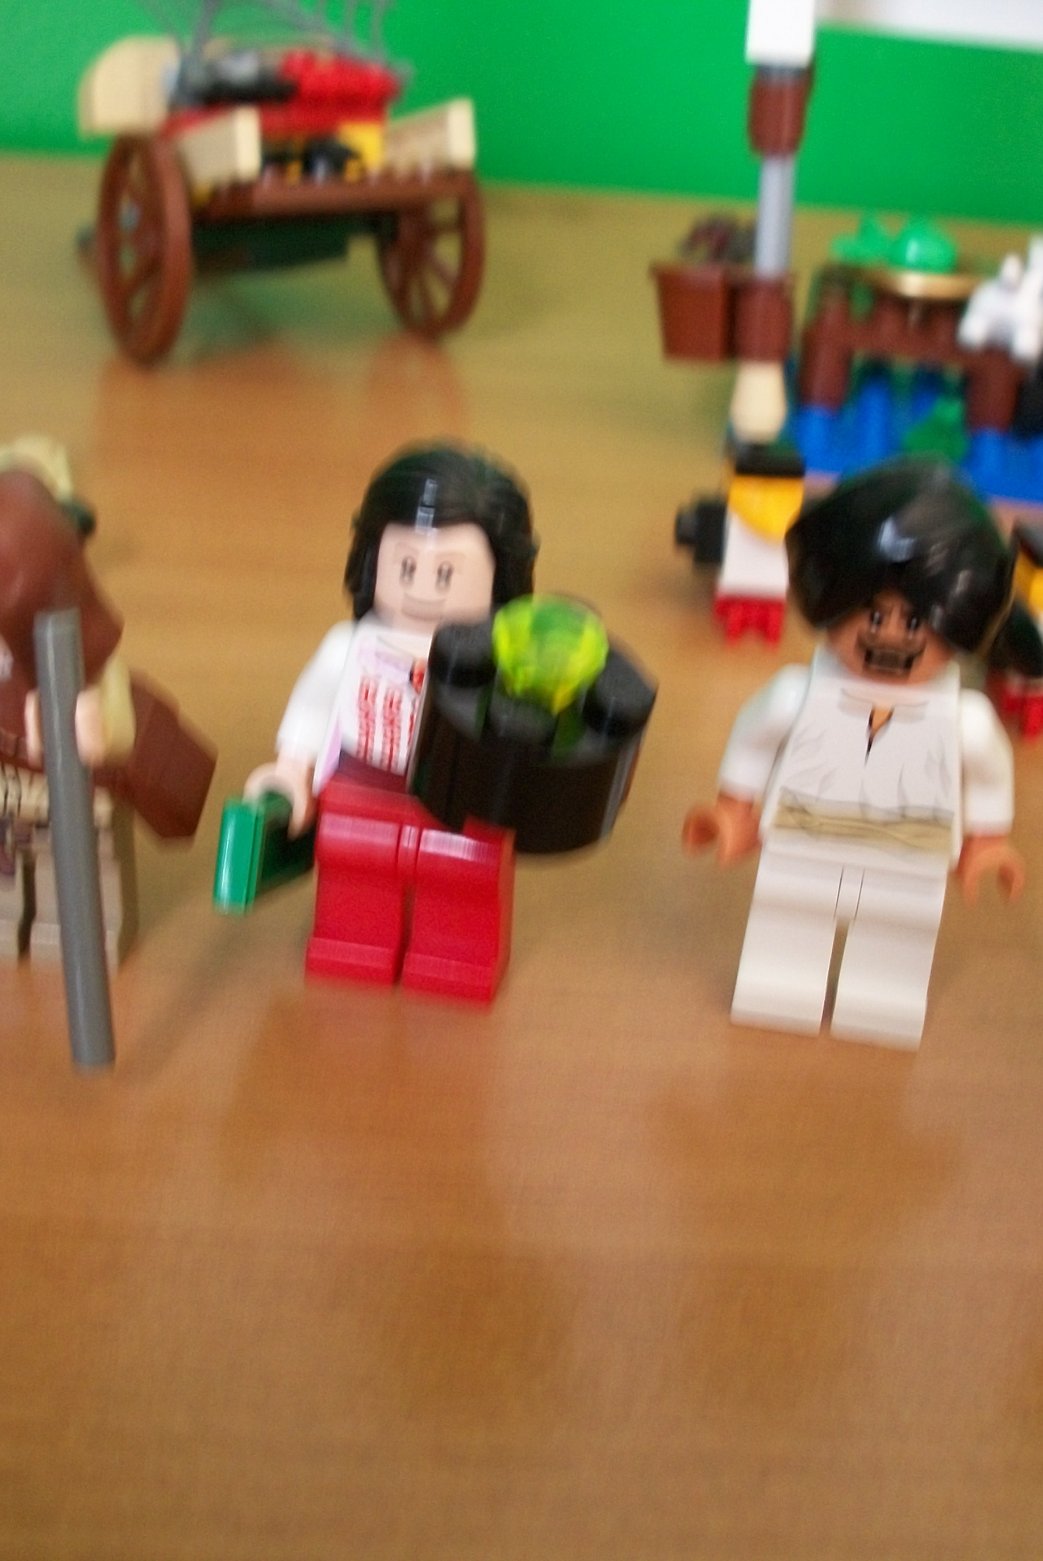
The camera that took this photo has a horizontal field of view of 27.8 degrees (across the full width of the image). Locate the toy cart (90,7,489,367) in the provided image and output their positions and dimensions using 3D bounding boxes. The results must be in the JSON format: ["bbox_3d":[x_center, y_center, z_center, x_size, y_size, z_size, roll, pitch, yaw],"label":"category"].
[{"bbox_3d":[-0.037,-0.093,0.316,0.050,0.051,0.052,-10,33,-25],"label":"toy cart"}]

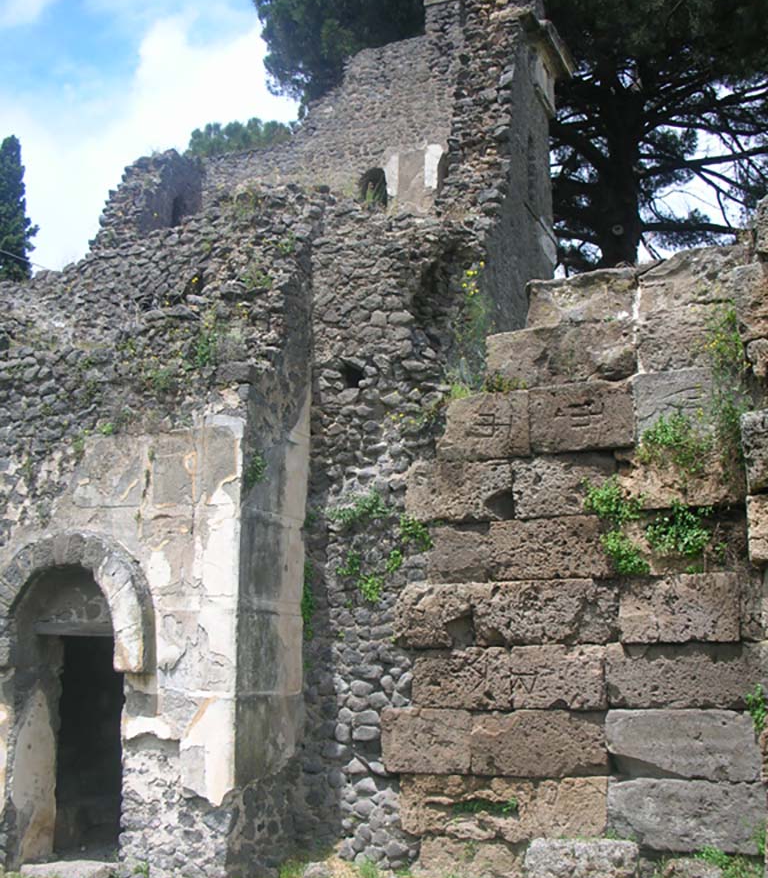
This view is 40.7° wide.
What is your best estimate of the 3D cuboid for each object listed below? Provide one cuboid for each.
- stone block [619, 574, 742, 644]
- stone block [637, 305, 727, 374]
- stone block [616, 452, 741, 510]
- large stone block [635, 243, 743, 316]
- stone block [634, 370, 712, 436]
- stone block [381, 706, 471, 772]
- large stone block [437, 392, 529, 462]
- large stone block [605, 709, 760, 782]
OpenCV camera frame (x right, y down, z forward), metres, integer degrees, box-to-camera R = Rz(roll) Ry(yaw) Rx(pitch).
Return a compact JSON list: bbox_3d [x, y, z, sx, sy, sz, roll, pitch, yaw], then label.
[{"bbox_3d":[2.696,1.550,9.330,1.033,0.590,0.550,-5,-15,20],"label":"stone block"},{"bbox_3d":[2.779,-0.832,9.533,0.825,0.612,0.500,-5,-15,18],"label":"stone block"},{"bbox_3d":[2.653,0.416,9.263,1.048,0.523,0.500,-5,-15,18],"label":"stone block"},{"bbox_3d":[2.982,-1.415,9.968,0.960,0.638,0.550,-5,-15,20],"label":"large stone block"},{"bbox_3d":[2.756,-0.254,9.762,0.694,0.665,0.550,-5,-15,20],"label":"stone block"},{"bbox_3d":[0.397,2.449,8.452,0.730,0.498,0.450,-4,-13,16],"label":"stone block"},{"bbox_3d":[0.897,-0.059,8.843,0.751,0.535,0.450,-4,-13,16],"label":"large stone block"},{"bbox_3d":[2.642,2.669,9.068,1.278,0.581,0.550,-5,-15,20],"label":"large stone block"}]

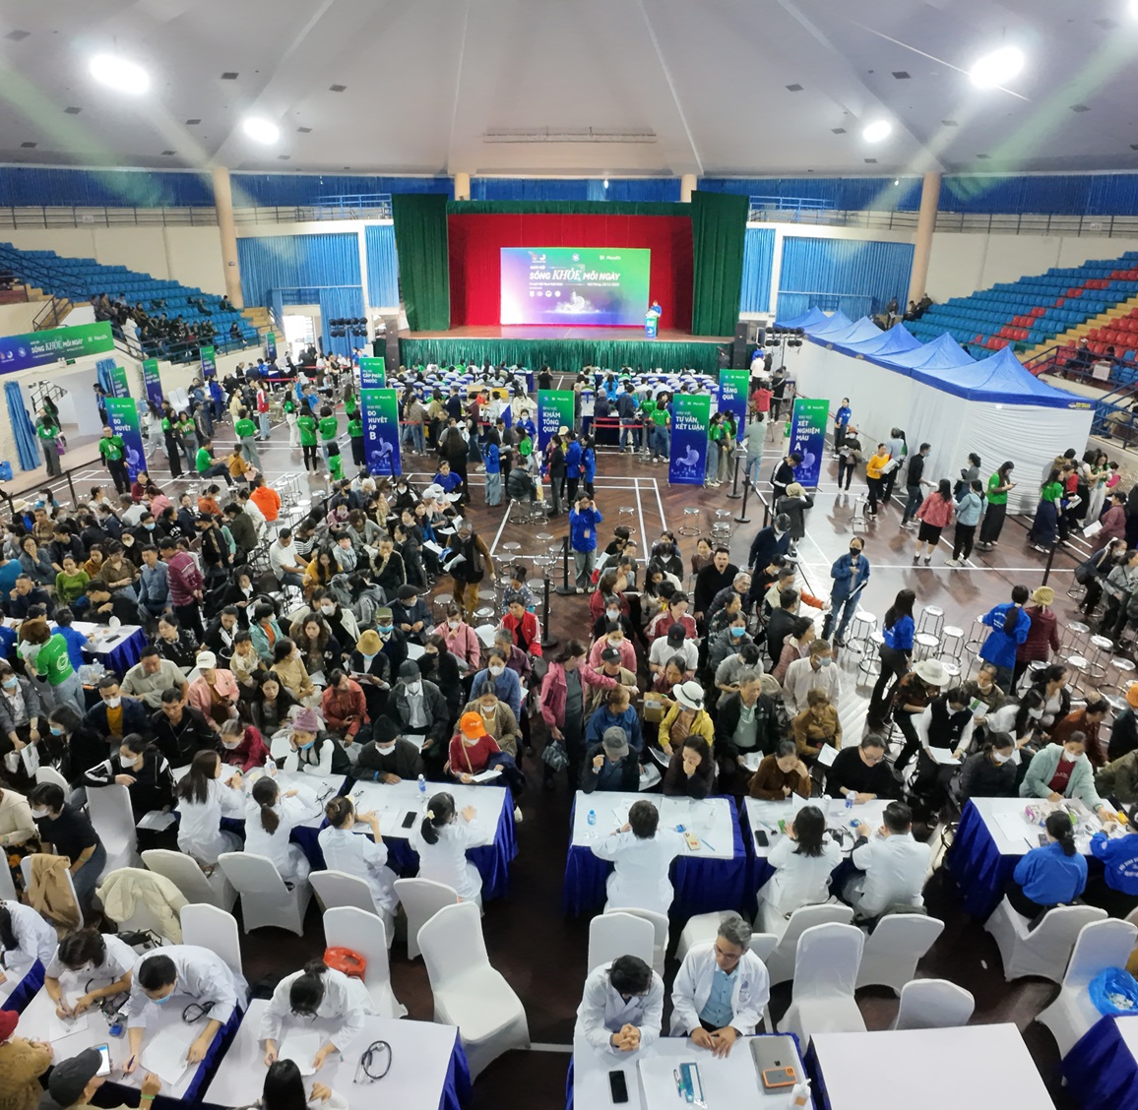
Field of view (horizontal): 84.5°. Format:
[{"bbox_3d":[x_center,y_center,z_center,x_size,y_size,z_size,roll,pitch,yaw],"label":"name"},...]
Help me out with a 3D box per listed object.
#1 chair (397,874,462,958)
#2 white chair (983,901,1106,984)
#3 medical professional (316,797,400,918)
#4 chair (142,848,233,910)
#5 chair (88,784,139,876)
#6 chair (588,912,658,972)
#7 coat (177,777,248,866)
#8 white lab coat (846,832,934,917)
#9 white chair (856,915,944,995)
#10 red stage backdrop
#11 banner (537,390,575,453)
[{"bbox_3d":[-0.900,2.572,4.668,0.450,0.930,0.550,4,25,8],"label":"chair"},{"bbox_3d":[3.180,2.470,4.286,0.440,0.900,0.500,0,25,0],"label":"white chair"},{"bbox_3d":[-1.540,2.304,4.808,0.520,1.220,0.660,2,25,5],"label":"medical professional"},{"bbox_3d":[-2.680,2.322,4.603,0.440,0.900,0.500,3,25,7],"label":"chair"},{"bbox_3d":[-3.470,2.246,4.766,0.440,0.900,0.500,1,25,3],"label":"chair"},{"bbox_3d":[0.309,2.799,3.800,0.430,0.930,0.540,2,22,1],"label":"chair"},{"bbox_3d":[-2.820,2.139,4.899,0.500,0.720,0.480,6,25,14],"label":"coat"},{"bbox_3d":[2.300,2.206,4.588,0.540,0.640,0.420,-2,25,-4],"label":"white lab coat"},{"bbox_3d":[2.130,2.513,4.195,0.440,0.900,0.500,1,25,2],"label":"white chair"},{"bbox_3d":[0.050,-14.818,33.359,13.200,5.800,2.000,1,25,2],"label":"red stage backdrop"},{"bbox_3d":[-0.280,-2.984,15.207,0.830,1.950,0.080,0,22,-2],"label":"banner"}]

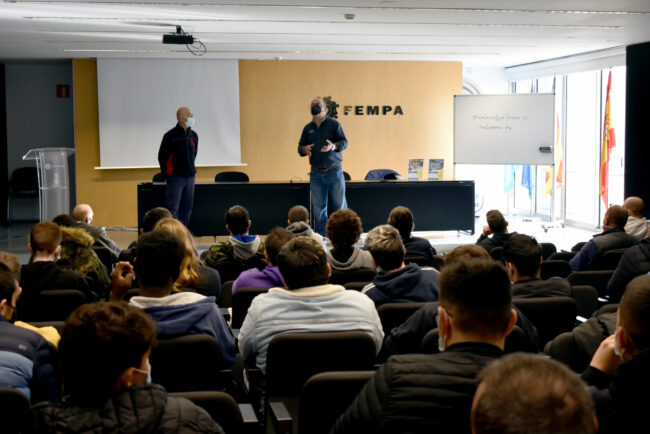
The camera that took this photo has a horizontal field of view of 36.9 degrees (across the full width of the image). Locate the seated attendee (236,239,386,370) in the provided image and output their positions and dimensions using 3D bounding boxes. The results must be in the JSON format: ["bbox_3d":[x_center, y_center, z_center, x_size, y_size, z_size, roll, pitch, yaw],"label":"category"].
[{"bbox_3d":[-0.074,0.691,3.973,0.550,1.270,0.800,-1,5,-7],"label":"seated attendee"}]

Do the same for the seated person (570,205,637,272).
[{"bbox_3d":[2.207,0.525,7.842,0.550,1.250,0.800,-2,5,-20],"label":"seated person"}]

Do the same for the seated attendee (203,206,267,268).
[{"bbox_3d":[-0.673,0.519,7.471,0.520,1.250,0.800,-1,5,-8],"label":"seated attendee"}]

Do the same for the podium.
[{"bbox_3d":[-3.594,-0.299,12.650,0.620,1.150,0.480,-3,6,-28],"label":"podium"}]

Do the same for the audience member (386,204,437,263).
[{"bbox_3d":[0.580,0.520,7.278,0.520,1.250,0.800,-1,5,-6],"label":"audience member"}]

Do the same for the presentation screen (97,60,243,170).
[{"bbox_3d":[-2.175,-1.450,13.600,2.020,1.540,0.060,-1,5,-8],"label":"presentation screen"}]

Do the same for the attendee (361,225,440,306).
[{"bbox_3d":[0.314,0.644,4.976,0.520,1.250,0.800,-1,5,-8],"label":"attendee"}]

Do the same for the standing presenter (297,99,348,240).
[{"bbox_3d":[-0.012,-0.579,11.876,0.560,1.740,0.420,1,5,10],"label":"standing presenter"}]

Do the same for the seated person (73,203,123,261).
[{"bbox_3d":[-1.932,0.500,8.614,0.550,1.250,0.800,1,5,20],"label":"seated person"}]

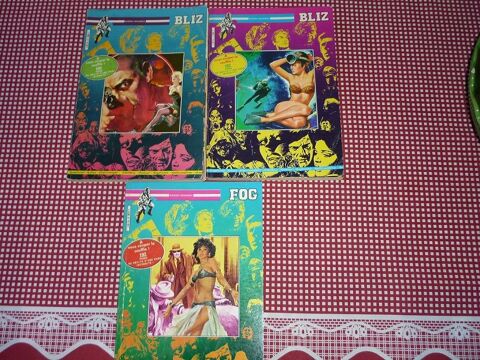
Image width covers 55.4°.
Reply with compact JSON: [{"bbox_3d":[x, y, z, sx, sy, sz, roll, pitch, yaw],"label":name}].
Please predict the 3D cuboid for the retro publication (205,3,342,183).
[{"bbox_3d":[0.032,-0.088,0.453,0.128,0.012,0.182,-1,74,1],"label":"retro publication"}]

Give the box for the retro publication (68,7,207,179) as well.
[{"bbox_3d":[-0.096,-0.088,0.455,0.128,0.012,0.182,0,74,1],"label":"retro publication"}]

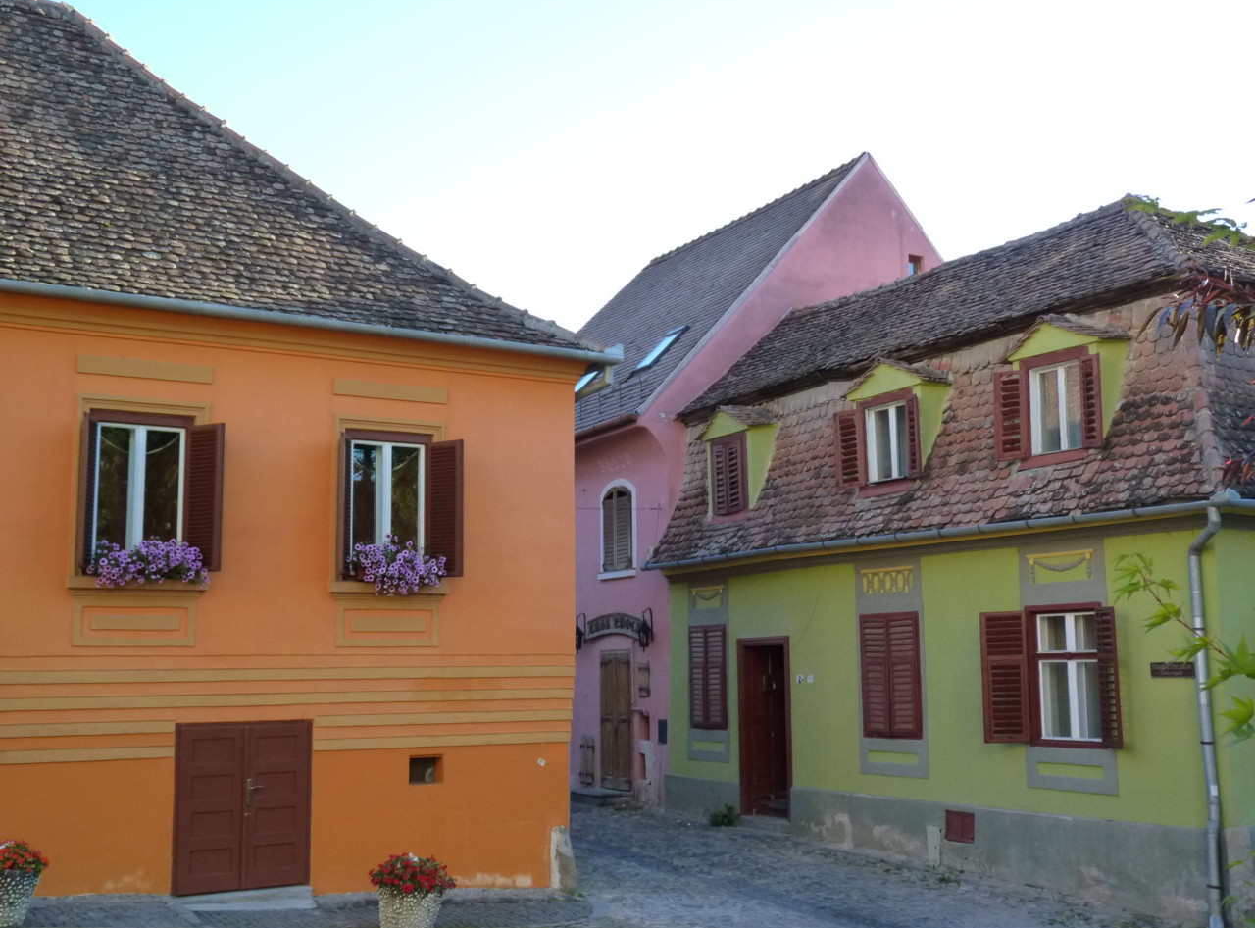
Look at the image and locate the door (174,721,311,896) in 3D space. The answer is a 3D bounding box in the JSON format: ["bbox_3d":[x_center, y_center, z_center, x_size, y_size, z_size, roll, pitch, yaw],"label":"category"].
[{"bbox_3d":[-3.319,2.945,12.531,1.195,1.419,0.090,4,-9,-30],"label":"door"}]

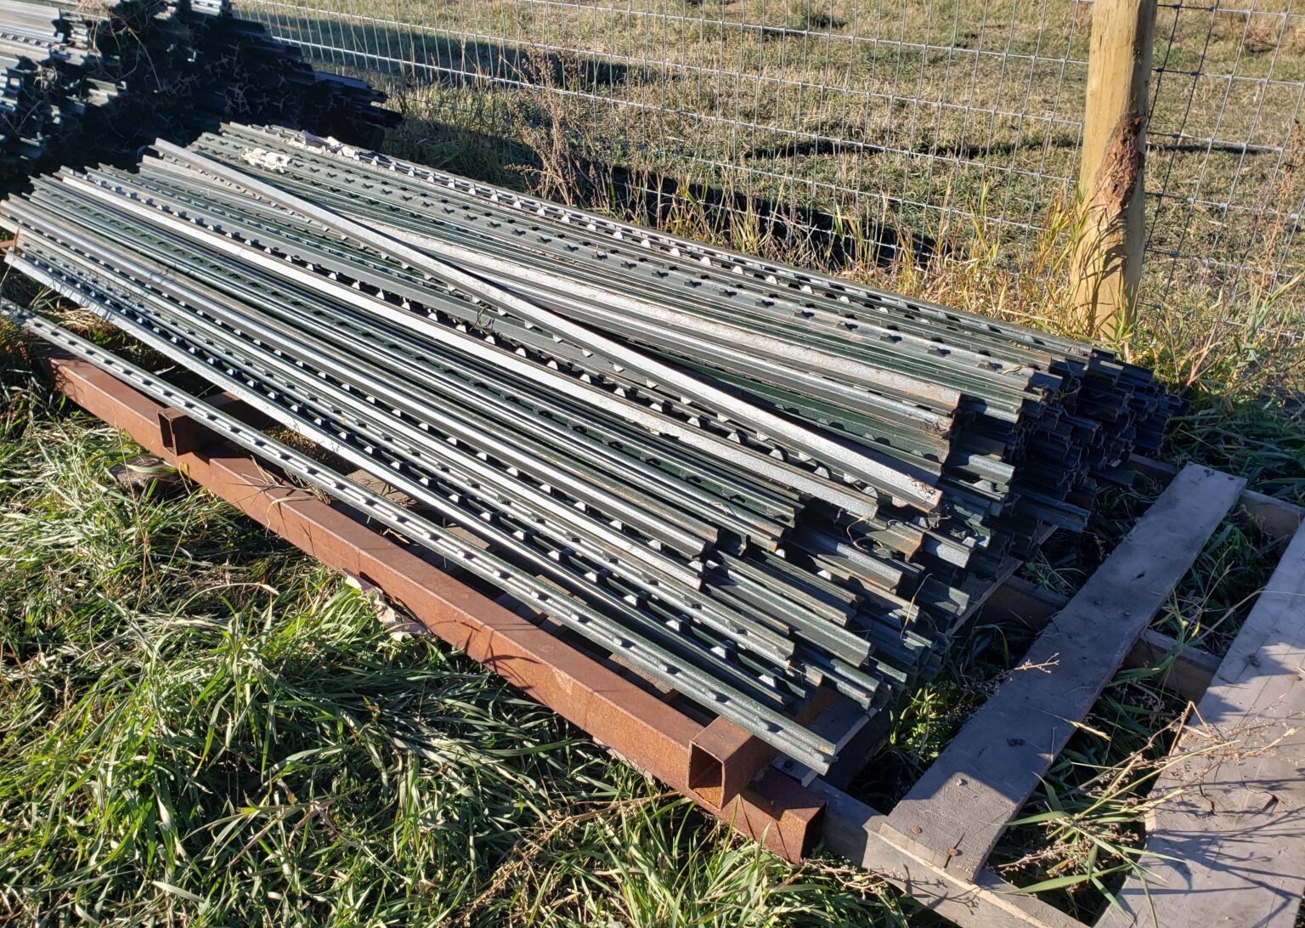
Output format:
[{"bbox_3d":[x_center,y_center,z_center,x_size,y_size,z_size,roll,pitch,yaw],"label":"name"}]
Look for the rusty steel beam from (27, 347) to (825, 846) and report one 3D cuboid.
[{"bbox_3d":[-0.486,0.095,1.427,1.672,0.064,0.040,23,34,33],"label":"rusty steel beam"}]

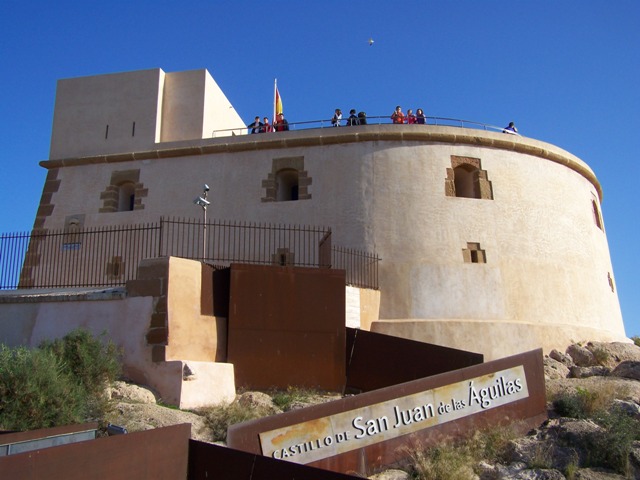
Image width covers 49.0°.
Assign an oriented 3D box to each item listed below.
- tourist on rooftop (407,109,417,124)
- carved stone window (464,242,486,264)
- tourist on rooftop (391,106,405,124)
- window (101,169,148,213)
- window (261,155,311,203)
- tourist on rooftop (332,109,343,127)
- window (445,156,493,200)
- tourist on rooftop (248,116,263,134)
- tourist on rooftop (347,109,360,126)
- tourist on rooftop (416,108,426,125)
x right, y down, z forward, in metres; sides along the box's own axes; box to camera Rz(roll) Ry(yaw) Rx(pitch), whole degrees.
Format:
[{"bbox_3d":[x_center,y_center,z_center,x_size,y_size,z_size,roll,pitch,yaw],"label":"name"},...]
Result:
[{"bbox_3d":[3.925,-4.859,30.144,0.500,1.580,0.380,2,-15,-7],"label":"tourist on rooftop"},{"bbox_3d":[6.087,0.585,27.893,1.040,0.891,0.350,3,-21,-14],"label":"carved stone window"},{"bbox_3d":[3.329,-4.935,30.131,0.550,1.720,0.380,2,-15,-10],"label":"tourist on rooftop"},{"bbox_3d":[-8.518,-2.077,30.822,2.319,2.070,0.400,-3,-21,12],"label":"window"},{"bbox_3d":[-1.341,-2.463,29.344,2.152,2.117,0.400,-3,-21,12],"label":"window"},{"bbox_3d":[0.786,-4.876,30.340,0.500,1.680,0.380,9,-17,-32],"label":"tourist on rooftop"},{"bbox_3d":[6.121,-2.502,29.079,2.191,2.035,0.400,4,-21,-14],"label":"window"},{"bbox_3d":[-2.780,-4.677,31.071,0.600,1.700,0.380,-3,-15,12],"label":"tourist on rooftop"},{"bbox_3d":[1.454,-4.849,30.217,0.520,1.660,0.380,-2,-15,8],"label":"tourist on rooftop"},{"bbox_3d":[4.364,-4.862,30.188,0.500,1.620,0.380,2,-15,-9],"label":"tourist on rooftop"}]

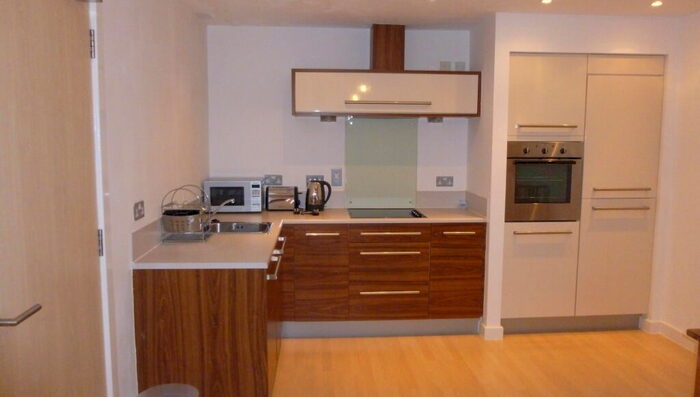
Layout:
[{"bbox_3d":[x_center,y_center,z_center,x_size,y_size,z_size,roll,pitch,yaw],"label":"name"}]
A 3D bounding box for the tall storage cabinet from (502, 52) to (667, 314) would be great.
[{"bbox_3d":[1.715,-0.092,4.072,1.178,1.982,0.580,0,6,-4],"label":"tall storage cabinet"}]

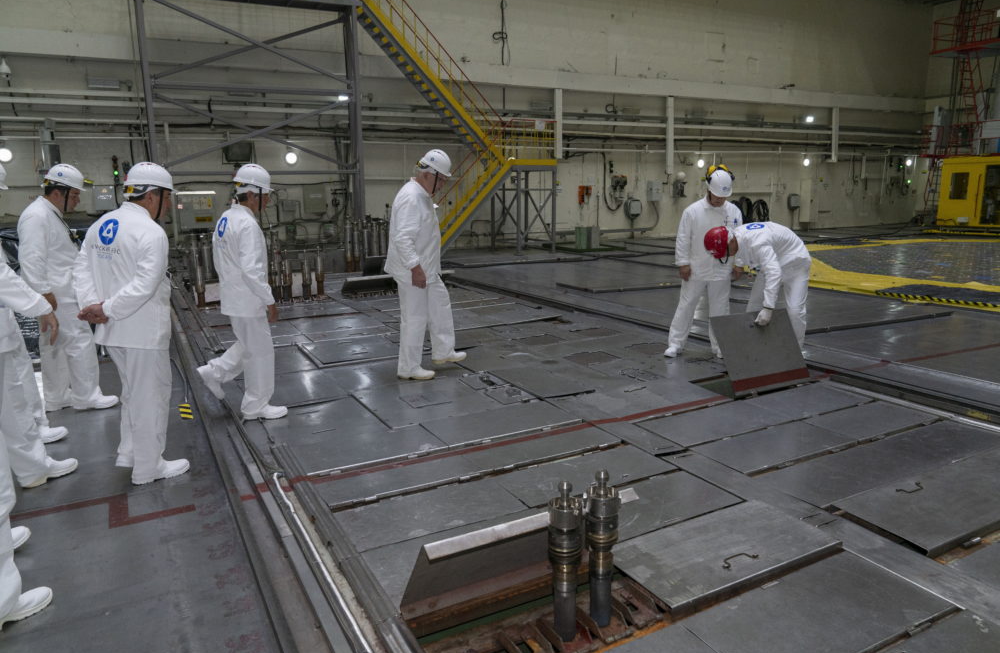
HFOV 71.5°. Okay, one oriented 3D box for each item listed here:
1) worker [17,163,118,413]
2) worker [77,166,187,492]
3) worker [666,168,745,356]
[{"bbox_3d":[-3.264,-0.293,5.242,0.660,1.828,0.570,-10,14,-38],"label":"worker"},{"bbox_3d":[-2.103,-0.019,3.928,0.520,1.780,0.580,-12,15,-43],"label":"worker"},{"bbox_3d":[1.907,-0.595,6.528,0.660,1.780,0.420,0,11,7],"label":"worker"}]

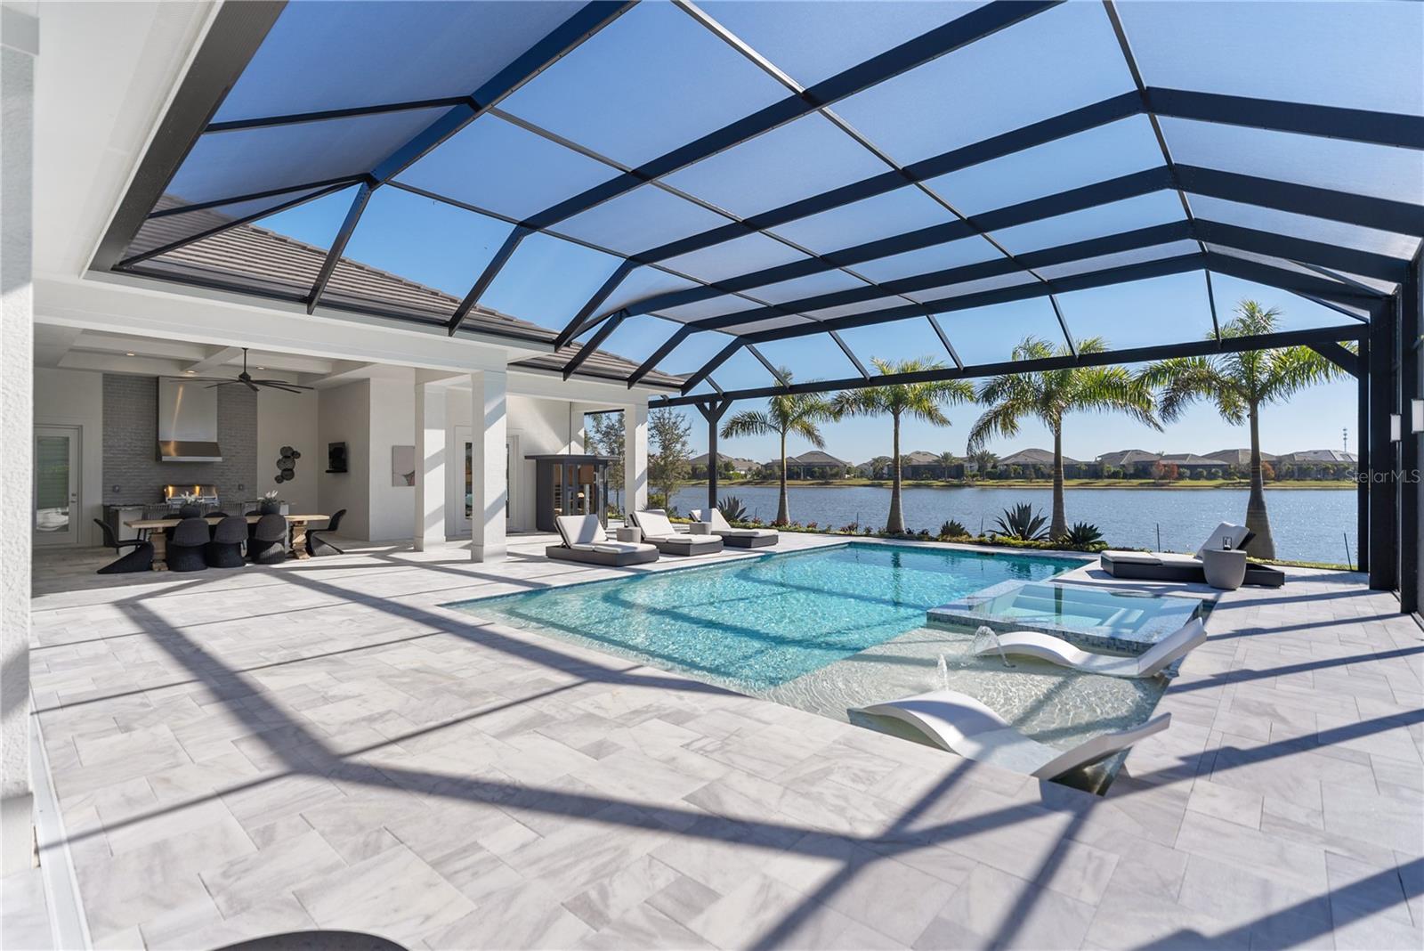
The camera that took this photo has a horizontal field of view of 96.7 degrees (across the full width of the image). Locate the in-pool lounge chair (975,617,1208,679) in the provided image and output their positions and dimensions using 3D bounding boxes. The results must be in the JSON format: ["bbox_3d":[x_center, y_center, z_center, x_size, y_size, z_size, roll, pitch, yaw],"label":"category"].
[{"bbox_3d":[3.409,1.562,5.789,1.793,0.636,0.621,0,0,34],"label":"in-pool lounge chair"}]

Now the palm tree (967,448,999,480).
[{"bbox_3d":[57.800,-2.450,135.000,6.000,6.600,6.000,0,0,23],"label":"palm tree"}]

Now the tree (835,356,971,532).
[{"bbox_3d":[5.050,-0.800,17.000,3.650,4.780,3.500,0,0,17],"label":"tree"}]

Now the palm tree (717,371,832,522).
[{"bbox_3d":[1.922,-0.795,18.391,3.350,4.586,3.350,0,0,0],"label":"palm tree"}]

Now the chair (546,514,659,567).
[{"bbox_3d":[-1.998,1.141,11.365,1.870,0.720,0.960,0,0,36],"label":"chair"}]

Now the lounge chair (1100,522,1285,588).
[{"bbox_3d":[6.980,1.120,9.280,1.930,0.780,0.950,0,0,29],"label":"lounge chair"}]

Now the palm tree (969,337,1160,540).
[{"bbox_3d":[8.046,-0.800,14.700,3.900,4.750,3.800,0,0,29],"label":"palm tree"}]

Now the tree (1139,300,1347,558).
[{"bbox_3d":[9.980,-0.840,11.900,3.300,4.860,3.300,0,0,40],"label":"tree"}]

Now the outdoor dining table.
[{"bbox_3d":[-8.320,1.133,11.000,1.050,0.755,2.750,0,0,42],"label":"outdoor dining table"}]

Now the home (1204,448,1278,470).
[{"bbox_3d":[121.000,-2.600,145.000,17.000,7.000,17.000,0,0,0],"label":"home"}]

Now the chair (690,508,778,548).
[{"bbox_3d":[0.356,1.121,13.912,1.870,0.720,0.960,0,0,37],"label":"chair"}]

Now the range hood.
[{"bbox_3d":[-12.127,-1.250,14.700,0.680,1.900,1.070,0,1,41],"label":"range hood"}]

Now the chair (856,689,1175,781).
[{"bbox_3d":[1.766,1.577,3.976,0.621,0.636,1.793,0,0,-30],"label":"chair"}]

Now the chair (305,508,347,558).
[{"bbox_3d":[-7.400,1.080,12.120,0.500,0.860,0.620,0,0,42],"label":"chair"}]

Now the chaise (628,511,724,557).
[{"bbox_3d":[-0.790,1.120,12.850,1.860,0.780,0.950,0,0,42],"label":"chaise"}]

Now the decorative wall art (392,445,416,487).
[{"bbox_3d":[-7.060,-0.205,14.803,0.050,0.930,0.800,0,1,41],"label":"decorative wall art"}]

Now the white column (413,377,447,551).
[{"bbox_3d":[-5.746,-0.180,12.919,0.430,3.380,0.430,0,0,42],"label":"white column"}]

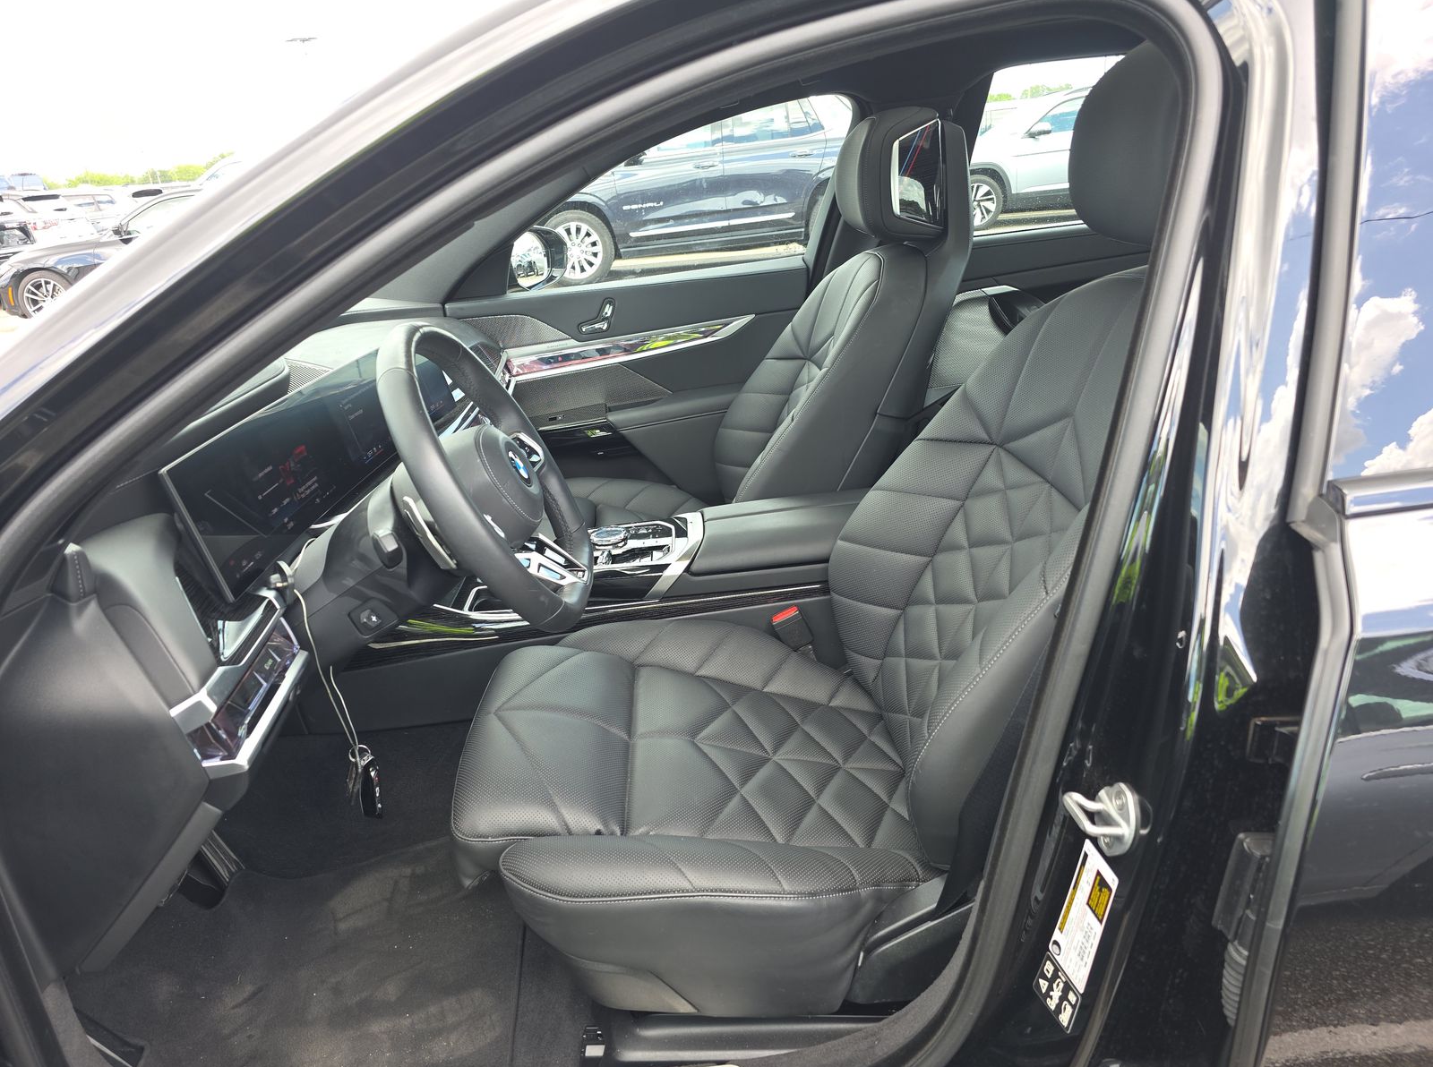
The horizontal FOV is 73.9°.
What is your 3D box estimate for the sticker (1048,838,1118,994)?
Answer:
[{"bbox_3d":[0.282,0.295,0.732,0.004,0.108,0.042,2,22,-16],"label":"sticker"}]

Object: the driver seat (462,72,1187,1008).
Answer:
[{"bbox_3d":[0.143,-0.008,1.113,0.970,0.950,0.570,-6,21,-1],"label":"driver seat"}]

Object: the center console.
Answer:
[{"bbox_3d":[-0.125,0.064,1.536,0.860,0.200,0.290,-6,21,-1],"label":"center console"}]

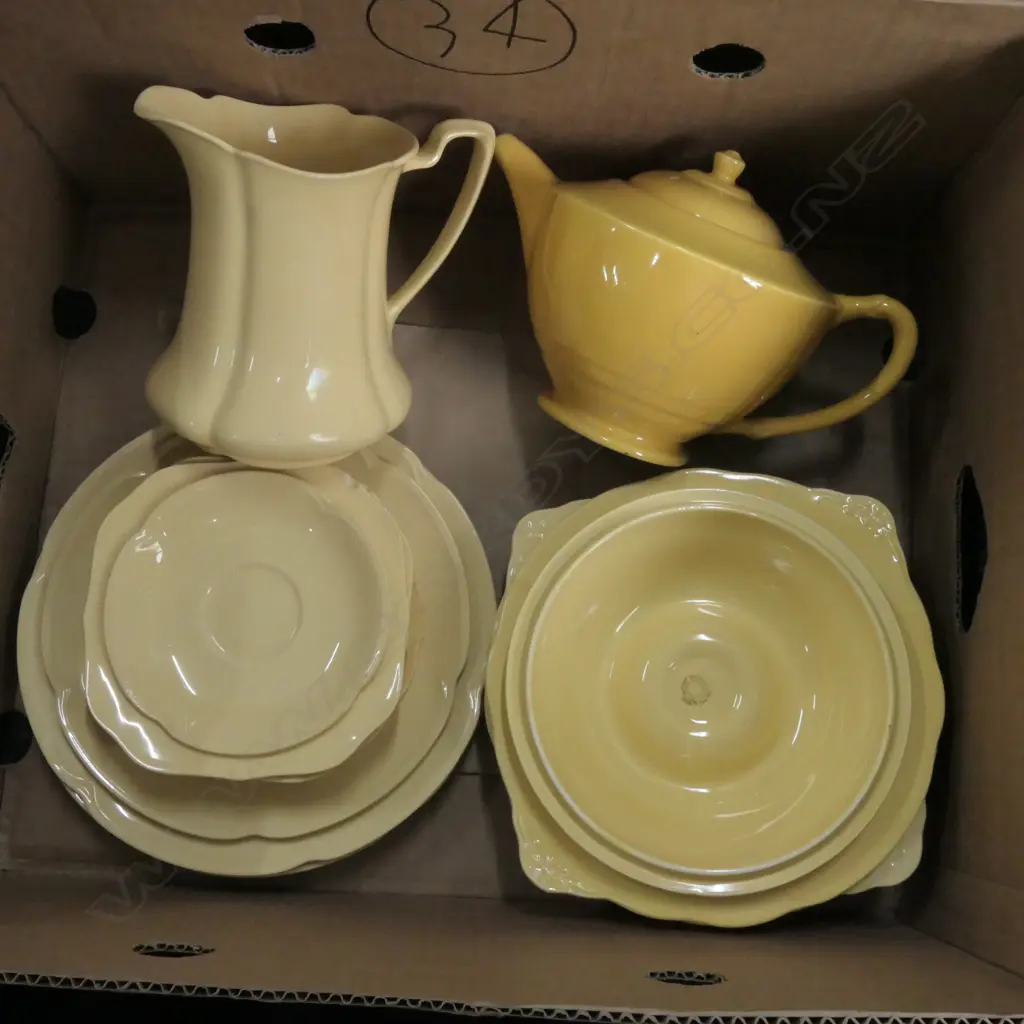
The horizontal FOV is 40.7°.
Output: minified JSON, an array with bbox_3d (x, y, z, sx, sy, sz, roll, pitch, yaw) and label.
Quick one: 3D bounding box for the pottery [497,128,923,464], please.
[{"bbox_3d":[0.091,-0.112,0.745,0.248,0.120,0.163,22,110,-1],"label":"pottery"}]

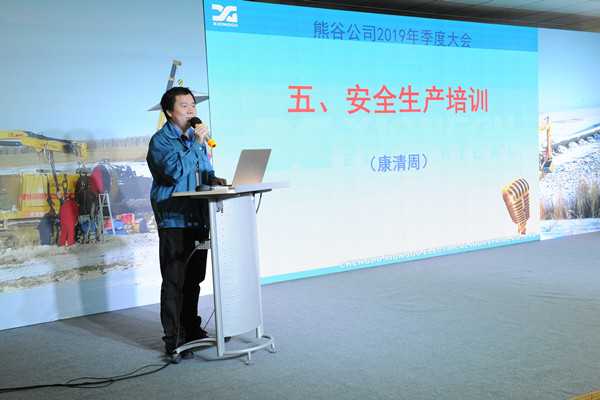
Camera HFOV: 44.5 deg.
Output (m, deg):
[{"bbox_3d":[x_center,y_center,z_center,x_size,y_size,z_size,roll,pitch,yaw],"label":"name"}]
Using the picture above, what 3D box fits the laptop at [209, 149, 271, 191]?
[{"bbox_3d":[-0.398,-0.194,4.593,0.300,0.245,0.355,0,5,27],"label":"laptop"}]

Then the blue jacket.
[{"bbox_3d":[-0.766,-0.152,4.739,0.380,0.690,0.490,0,5,32],"label":"blue jacket"}]

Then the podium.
[{"bbox_3d":[-0.438,0.442,4.666,0.510,1.090,0.580,0,5,30],"label":"podium"}]

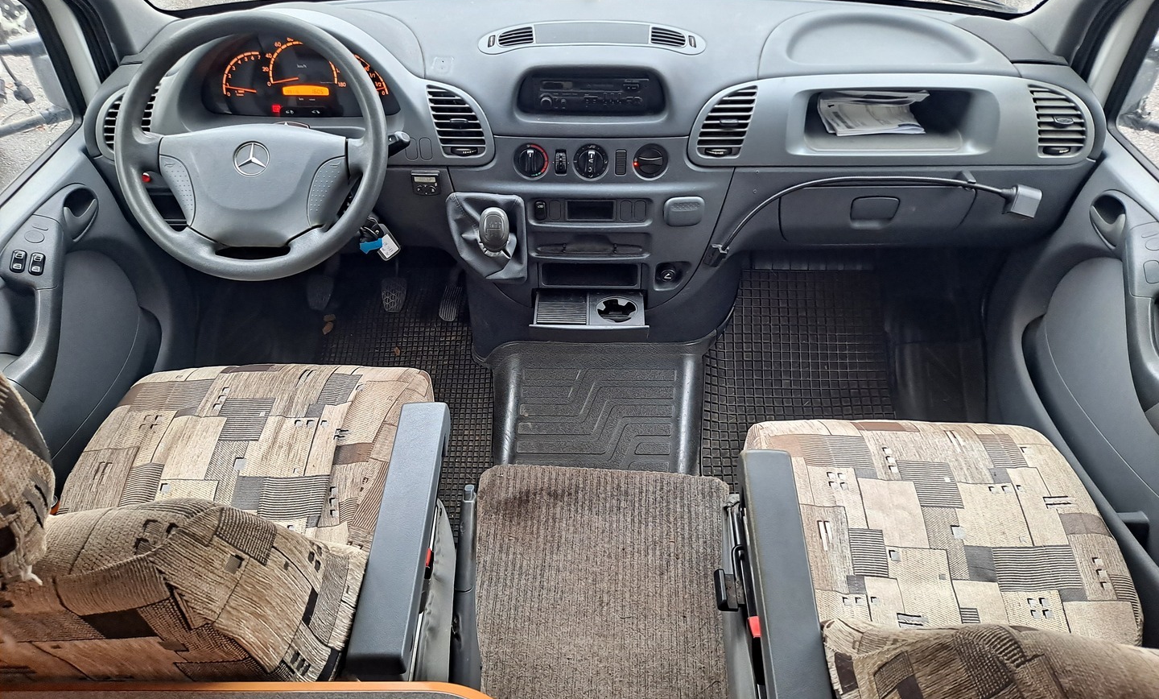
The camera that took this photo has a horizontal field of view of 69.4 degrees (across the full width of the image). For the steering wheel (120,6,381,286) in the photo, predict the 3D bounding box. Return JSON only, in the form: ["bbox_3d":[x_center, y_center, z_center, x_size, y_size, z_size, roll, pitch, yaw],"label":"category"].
[{"bbox_3d":[-0.468,-0.292,1.222,0.390,0.110,0.390,0,90,0],"label":"steering wheel"}]

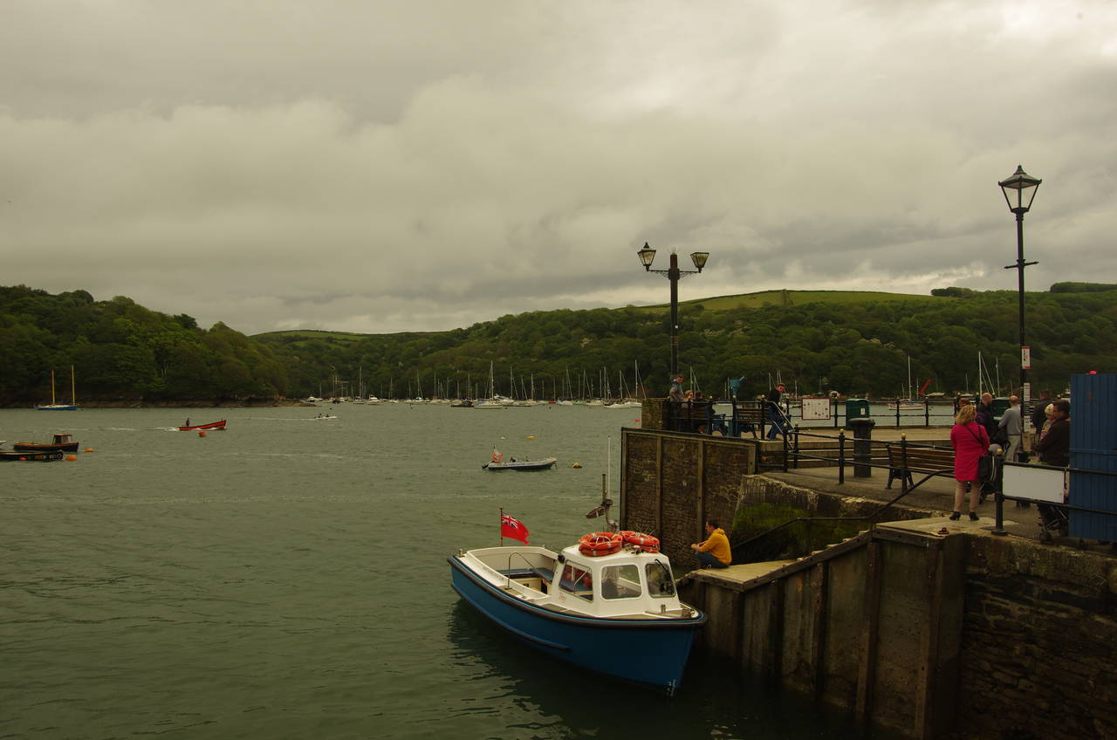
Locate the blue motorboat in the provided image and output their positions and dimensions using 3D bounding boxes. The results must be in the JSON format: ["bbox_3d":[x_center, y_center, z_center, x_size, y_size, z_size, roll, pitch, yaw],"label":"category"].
[{"bbox_3d":[0.422,3.883,15.333,2.500,2.150,7.200,1,-2,-29],"label":"blue motorboat"}]

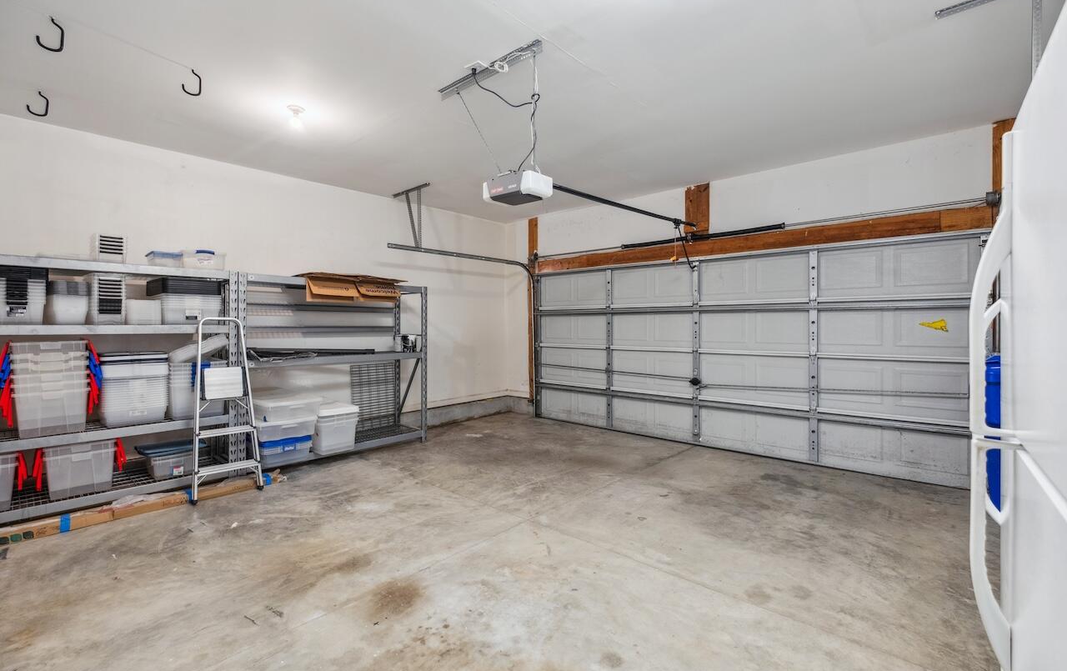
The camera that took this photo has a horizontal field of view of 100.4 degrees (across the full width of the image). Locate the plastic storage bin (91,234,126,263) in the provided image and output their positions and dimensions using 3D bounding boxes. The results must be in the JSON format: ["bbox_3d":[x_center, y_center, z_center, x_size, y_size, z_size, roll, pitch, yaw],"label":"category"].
[{"bbox_3d":[-3.306,-0.648,3.451,0.220,0.215,0.170,1,1,34],"label":"plastic storage bin"}]

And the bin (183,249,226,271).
[{"bbox_3d":[-2.882,-0.622,3.832,0.400,0.156,0.300,1,2,42],"label":"bin"}]

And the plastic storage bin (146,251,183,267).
[{"bbox_3d":[-3.059,-0.606,3.694,0.330,0.121,0.190,1,2,42],"label":"plastic storage bin"}]

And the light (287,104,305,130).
[{"bbox_3d":[-1.764,-1.615,3.291,0.115,0.145,0.115,1,2,42],"label":"light"}]

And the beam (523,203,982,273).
[{"bbox_3d":[1.918,-1.000,5.170,4.782,0.196,0.045,1,2,40],"label":"beam"}]

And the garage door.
[{"bbox_3d":[1.870,0.186,5.151,4.780,2.130,0.080,1,2,40],"label":"garage door"}]

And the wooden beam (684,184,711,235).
[{"bbox_3d":[1.911,-1.449,5.167,0.284,0.548,0.045,1,2,40],"label":"wooden beam"}]

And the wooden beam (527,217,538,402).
[{"bbox_3d":[0.012,-0.387,6.773,0.181,2.785,0.045,1,2,40],"label":"wooden beam"}]

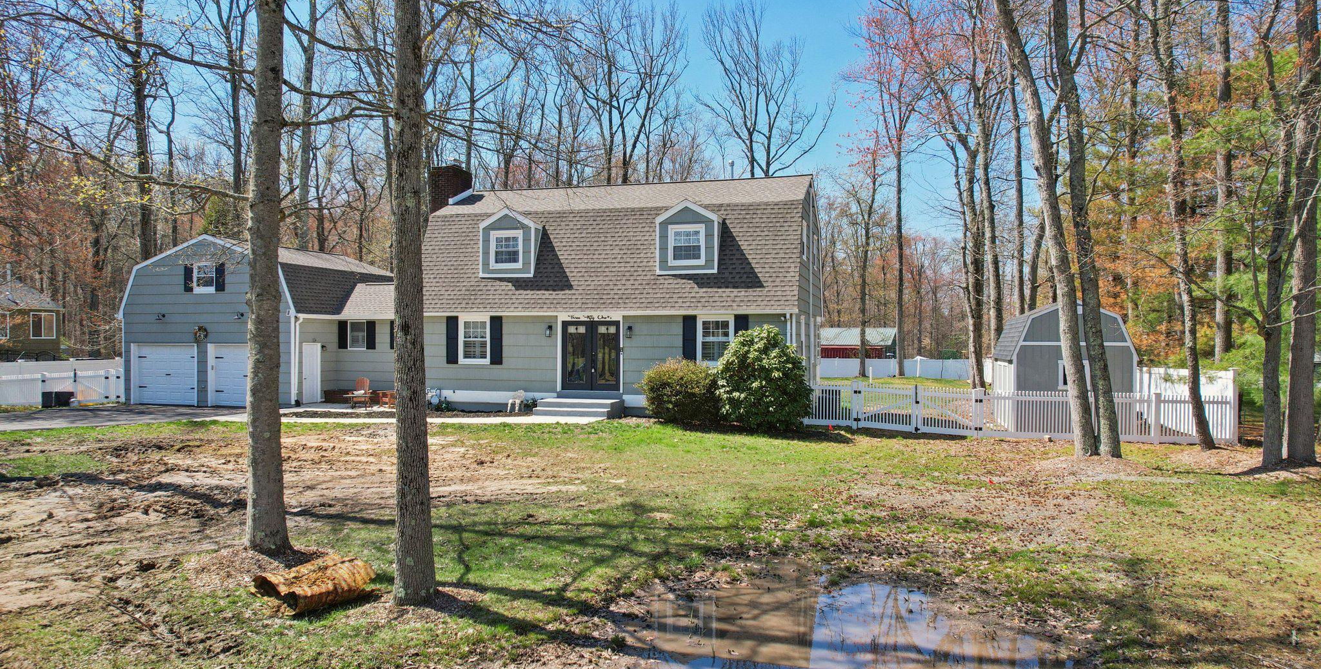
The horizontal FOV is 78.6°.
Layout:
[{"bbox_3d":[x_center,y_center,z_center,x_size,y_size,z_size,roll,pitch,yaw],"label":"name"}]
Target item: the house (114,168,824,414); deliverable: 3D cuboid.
[{"bbox_3d":[-7.274,-1.732,29.990,25.500,8.750,9.400,0,0,16],"label":"house"}]

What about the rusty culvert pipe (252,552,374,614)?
[{"bbox_3d":[-3.660,2.585,8.500,0.780,0.310,0.980,0,0,28],"label":"rusty culvert pipe"}]

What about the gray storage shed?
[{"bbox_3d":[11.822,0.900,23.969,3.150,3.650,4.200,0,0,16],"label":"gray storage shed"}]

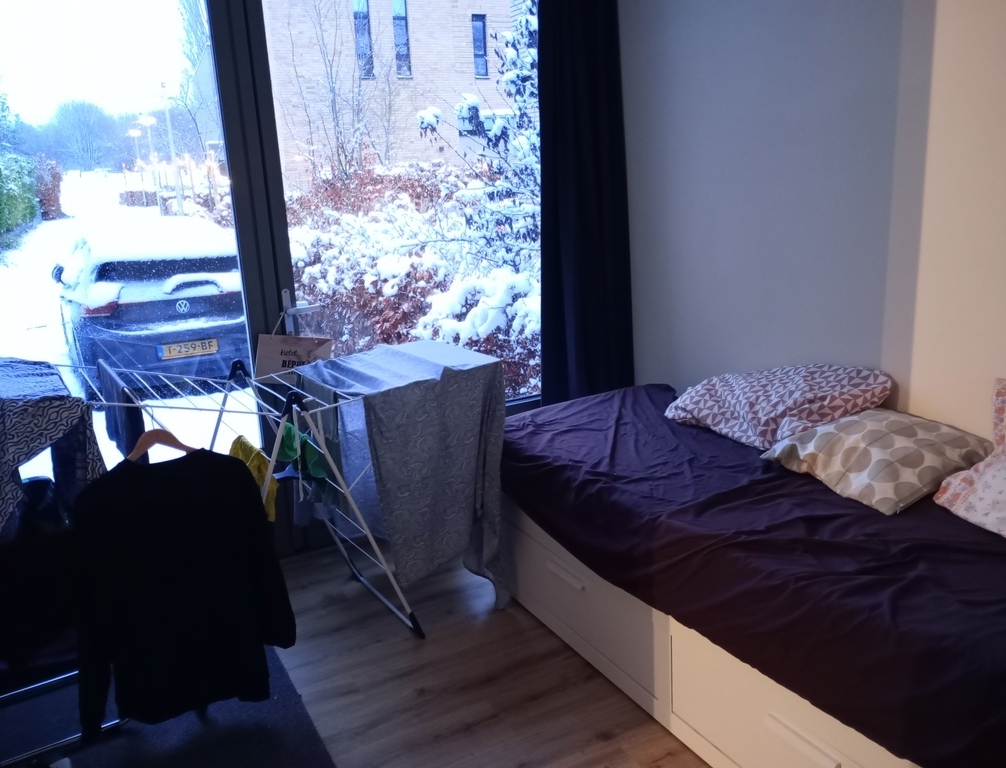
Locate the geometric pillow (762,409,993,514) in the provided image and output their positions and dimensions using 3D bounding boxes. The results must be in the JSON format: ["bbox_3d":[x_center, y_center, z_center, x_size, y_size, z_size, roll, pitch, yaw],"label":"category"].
[{"bbox_3d":[1.045,0.195,2.320,0.450,0.130,0.450,-19,20,-21],"label":"geometric pillow"}]

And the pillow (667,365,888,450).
[{"bbox_3d":[0.881,0.067,2.692,0.460,0.180,0.600,-20,14,-20],"label":"pillow"}]

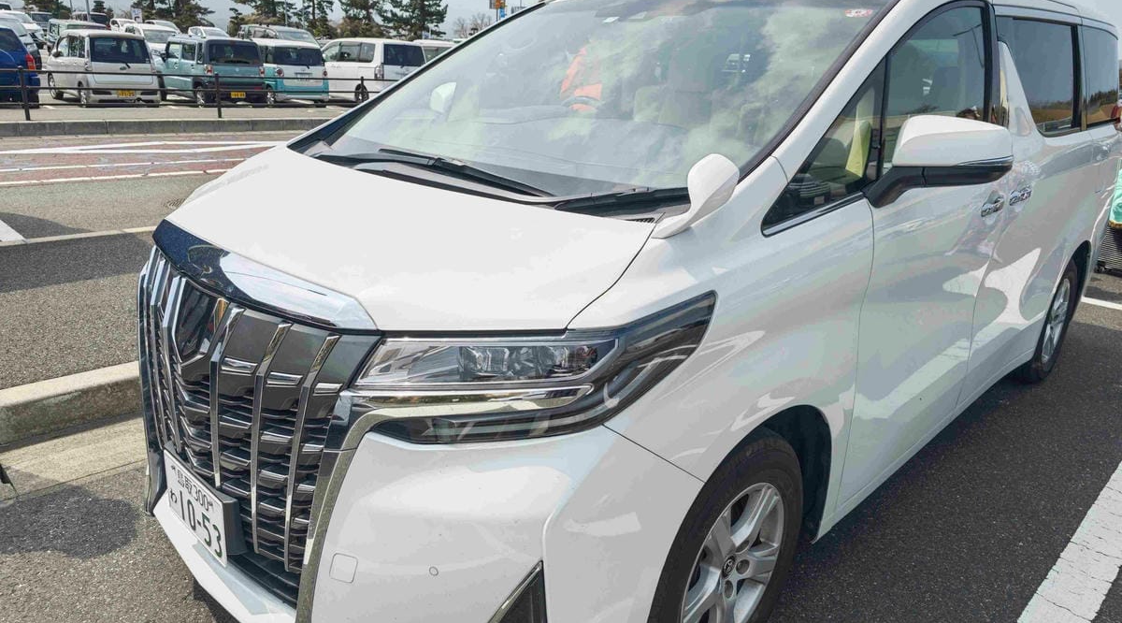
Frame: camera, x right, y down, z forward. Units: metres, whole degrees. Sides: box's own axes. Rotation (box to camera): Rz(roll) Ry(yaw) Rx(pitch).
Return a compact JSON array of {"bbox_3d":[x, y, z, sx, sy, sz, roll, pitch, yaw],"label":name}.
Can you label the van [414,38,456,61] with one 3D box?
[{"bbox_3d":[-3.827,-8.196,25.320,4.400,1.850,1.720,20,24,41],"label":"van"}]

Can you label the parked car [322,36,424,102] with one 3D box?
[{"bbox_3d":[-6.322,-7.883,24.326,1.700,1.850,4.600,-13,25,-41],"label":"parked car"}]

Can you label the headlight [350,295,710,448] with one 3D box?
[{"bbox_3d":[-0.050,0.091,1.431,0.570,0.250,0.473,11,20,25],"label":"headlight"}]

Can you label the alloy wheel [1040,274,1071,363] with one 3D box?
[{"bbox_3d":[2.452,0.022,3.867,0.200,0.440,0.440,19,24,41],"label":"alloy wheel"}]

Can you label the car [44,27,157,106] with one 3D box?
[{"bbox_3d":[-10.742,-5.677,17.308,3.395,1.650,1.475,19,24,40],"label":"car"}]

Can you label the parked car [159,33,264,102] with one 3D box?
[{"bbox_3d":[-9.036,-6.180,19.123,3.395,1.670,1.475,20,25,41],"label":"parked car"}]

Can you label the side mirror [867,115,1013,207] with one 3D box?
[{"bbox_3d":[0.888,-0.356,1.751,0.220,0.210,0.280,-15,25,-43],"label":"side mirror"}]

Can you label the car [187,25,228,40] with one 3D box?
[{"bbox_3d":[-20.397,-15.778,43.434,4.000,1.520,1.680,20,24,41],"label":"car"}]

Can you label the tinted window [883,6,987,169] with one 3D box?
[{"bbox_3d":[1.081,-0.665,2.126,0.930,0.520,0.100,-15,8,-43],"label":"tinted window"}]

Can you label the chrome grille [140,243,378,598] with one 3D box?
[{"bbox_3d":[-0.774,0.206,1.692,1.060,0.610,0.220,19,24,41],"label":"chrome grille"}]

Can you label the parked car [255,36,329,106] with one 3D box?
[{"bbox_3d":[-7.679,-6.414,20.005,1.475,1.655,3.395,-15,25,-43],"label":"parked car"}]

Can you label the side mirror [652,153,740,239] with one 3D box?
[{"bbox_3d":[0.288,-0.224,1.500,0.140,0.190,0.145,-15,25,-43],"label":"side mirror"}]

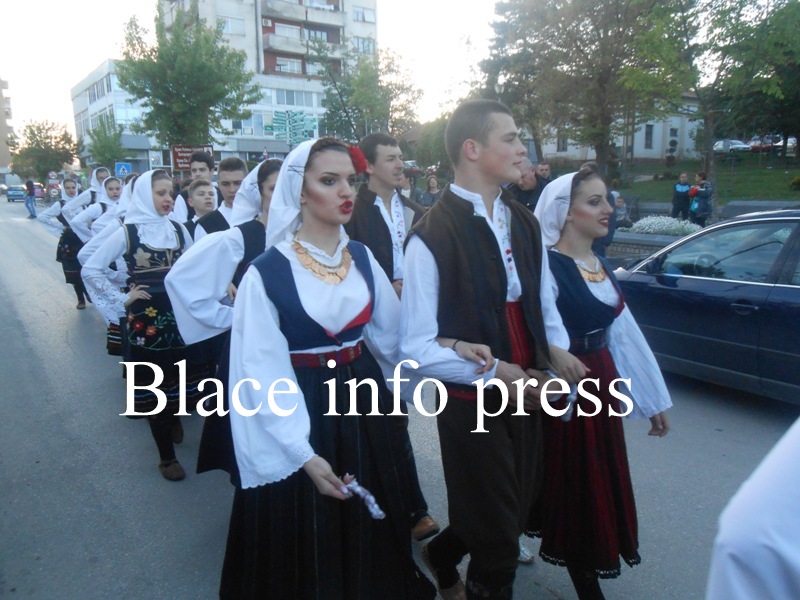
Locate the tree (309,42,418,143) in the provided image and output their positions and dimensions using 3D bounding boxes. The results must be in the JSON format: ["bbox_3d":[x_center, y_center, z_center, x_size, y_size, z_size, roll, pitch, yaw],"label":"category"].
[{"bbox_3d":[-1.712,-8.145,28.980,5.400,8.100,5.200,0,11,0],"label":"tree"}]

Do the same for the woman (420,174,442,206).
[{"bbox_3d":[0.563,-1.368,10.736,0.500,1.650,0.300,1,11,6],"label":"woman"}]

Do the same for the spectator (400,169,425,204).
[{"bbox_3d":[0.211,-1.274,10.143,0.500,1.730,0.320,6,13,29],"label":"spectator"}]

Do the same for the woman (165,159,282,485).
[{"bbox_3d":[-0.672,0.245,2.614,0.600,1.670,0.450,-8,14,-37],"label":"woman"}]

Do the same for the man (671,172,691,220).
[{"bbox_3d":[6.678,-2.134,14.254,0.540,1.730,0.330,4,12,19],"label":"man"}]

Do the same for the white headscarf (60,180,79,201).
[{"bbox_3d":[-4.133,-1.373,7.526,0.220,0.270,0.250,-6,13,-29],"label":"white headscarf"}]

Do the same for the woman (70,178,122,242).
[{"bbox_3d":[-3.250,-0.525,6.723,0.720,1.672,0.420,-6,13,-29],"label":"woman"}]

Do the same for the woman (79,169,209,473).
[{"bbox_3d":[-1.331,0.146,3.205,0.600,1.640,0.450,-9,14,-39],"label":"woman"}]

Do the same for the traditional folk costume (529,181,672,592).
[{"bbox_3d":[0.712,0.242,2.155,0.500,1.350,0.400,-8,14,-36],"label":"traditional folk costume"}]

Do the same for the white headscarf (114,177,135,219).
[{"bbox_3d":[-1.794,-0.689,4.022,0.250,0.310,0.270,-8,14,-36],"label":"white headscarf"}]

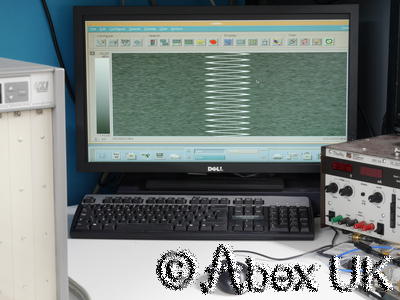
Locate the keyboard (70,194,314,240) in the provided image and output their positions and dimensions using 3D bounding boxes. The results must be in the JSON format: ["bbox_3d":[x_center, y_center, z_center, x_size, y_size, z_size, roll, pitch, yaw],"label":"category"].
[{"bbox_3d":[-0.012,0.130,1.788,0.455,0.030,0.165,0,16,3],"label":"keyboard"}]

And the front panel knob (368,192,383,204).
[{"bbox_3d":[0.316,0.088,1.668,0.020,0.020,0.020,-12,16,-42],"label":"front panel knob"}]

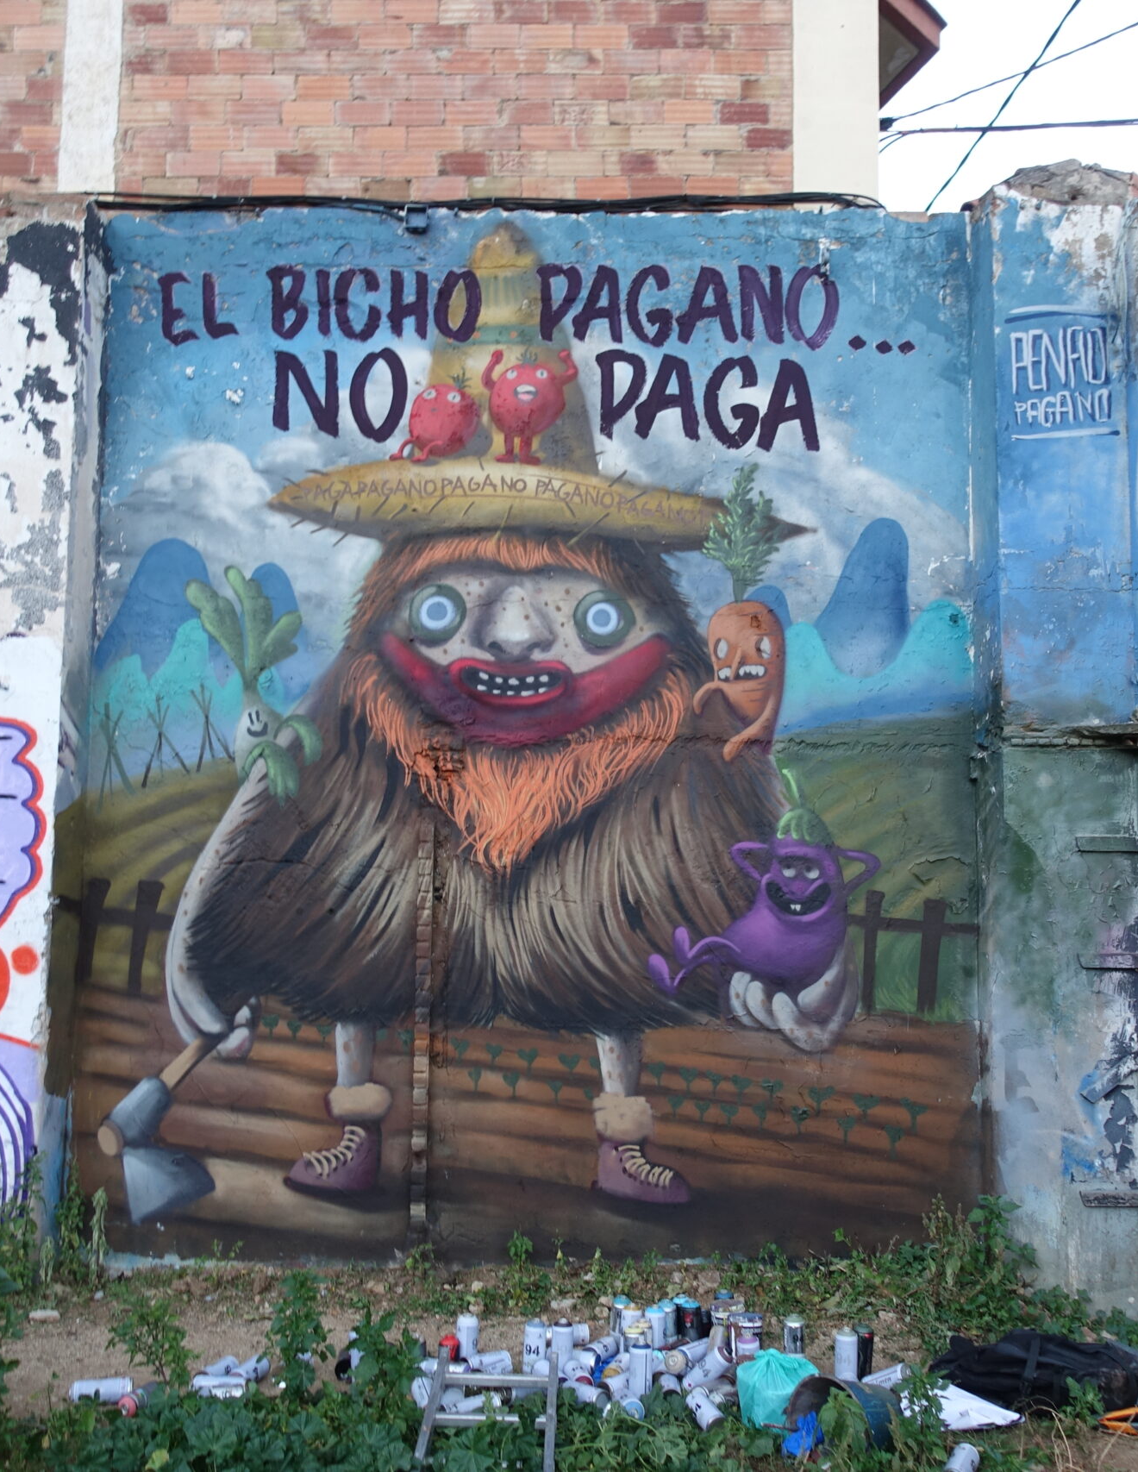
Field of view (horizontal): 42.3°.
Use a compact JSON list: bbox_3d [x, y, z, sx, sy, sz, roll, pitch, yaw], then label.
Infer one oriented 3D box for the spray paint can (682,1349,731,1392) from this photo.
[{"bbox_3d":[0.412,1.884,4.380,0.187,0.065,0.065,-42,0,18],"label":"spray paint can"}]

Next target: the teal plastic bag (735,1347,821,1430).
[{"bbox_3d":[0.603,1.856,4.200,0.240,0.190,0.210,0,-6,6],"label":"teal plastic bag"}]

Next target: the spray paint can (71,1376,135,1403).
[{"bbox_3d":[-1.405,1.962,4.420,0.185,0.065,0.065,2,-6,-12],"label":"spray paint can"}]

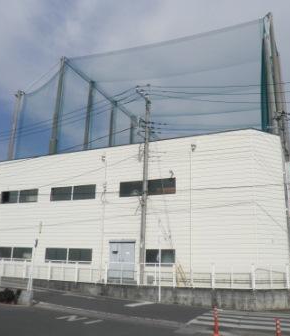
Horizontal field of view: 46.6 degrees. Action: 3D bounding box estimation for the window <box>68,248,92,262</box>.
[{"bbox_3d":[-3.984,5.475,20.837,1.735,0.894,0.120,-5,-16,25],"label":"window"}]

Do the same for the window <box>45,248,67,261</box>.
[{"bbox_3d":[-5.692,5.648,21.637,1.735,0.876,0.120,-5,-16,25],"label":"window"}]

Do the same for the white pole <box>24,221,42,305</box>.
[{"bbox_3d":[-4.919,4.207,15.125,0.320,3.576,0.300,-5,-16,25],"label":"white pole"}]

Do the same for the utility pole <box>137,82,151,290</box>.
[{"bbox_3d":[-0.069,0.834,18.166,0.550,10.660,0.600,1,-15,0],"label":"utility pole"}]

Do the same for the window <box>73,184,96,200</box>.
[{"bbox_3d":[-3.922,1.612,21.875,1.761,0.929,0.120,-5,-16,25],"label":"window"}]

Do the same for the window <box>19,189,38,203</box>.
[{"bbox_3d":[-7.922,1.921,22.837,1.750,0.900,0.120,-5,-16,25],"label":"window"}]

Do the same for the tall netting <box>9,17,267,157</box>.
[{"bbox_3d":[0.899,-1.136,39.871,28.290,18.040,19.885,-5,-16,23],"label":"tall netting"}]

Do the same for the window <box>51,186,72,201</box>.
[{"bbox_3d":[-5.626,1.768,22.677,1.717,0.929,0.120,-5,-16,25],"label":"window"}]

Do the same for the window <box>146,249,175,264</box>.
[{"bbox_3d":[0.815,4.768,17.764,1.700,0.890,0.120,-5,-16,25],"label":"window"}]

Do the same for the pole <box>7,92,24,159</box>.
[{"bbox_3d":[-13.954,0.705,34.420,0.550,18.480,0.550,-5,-16,25],"label":"pole"}]

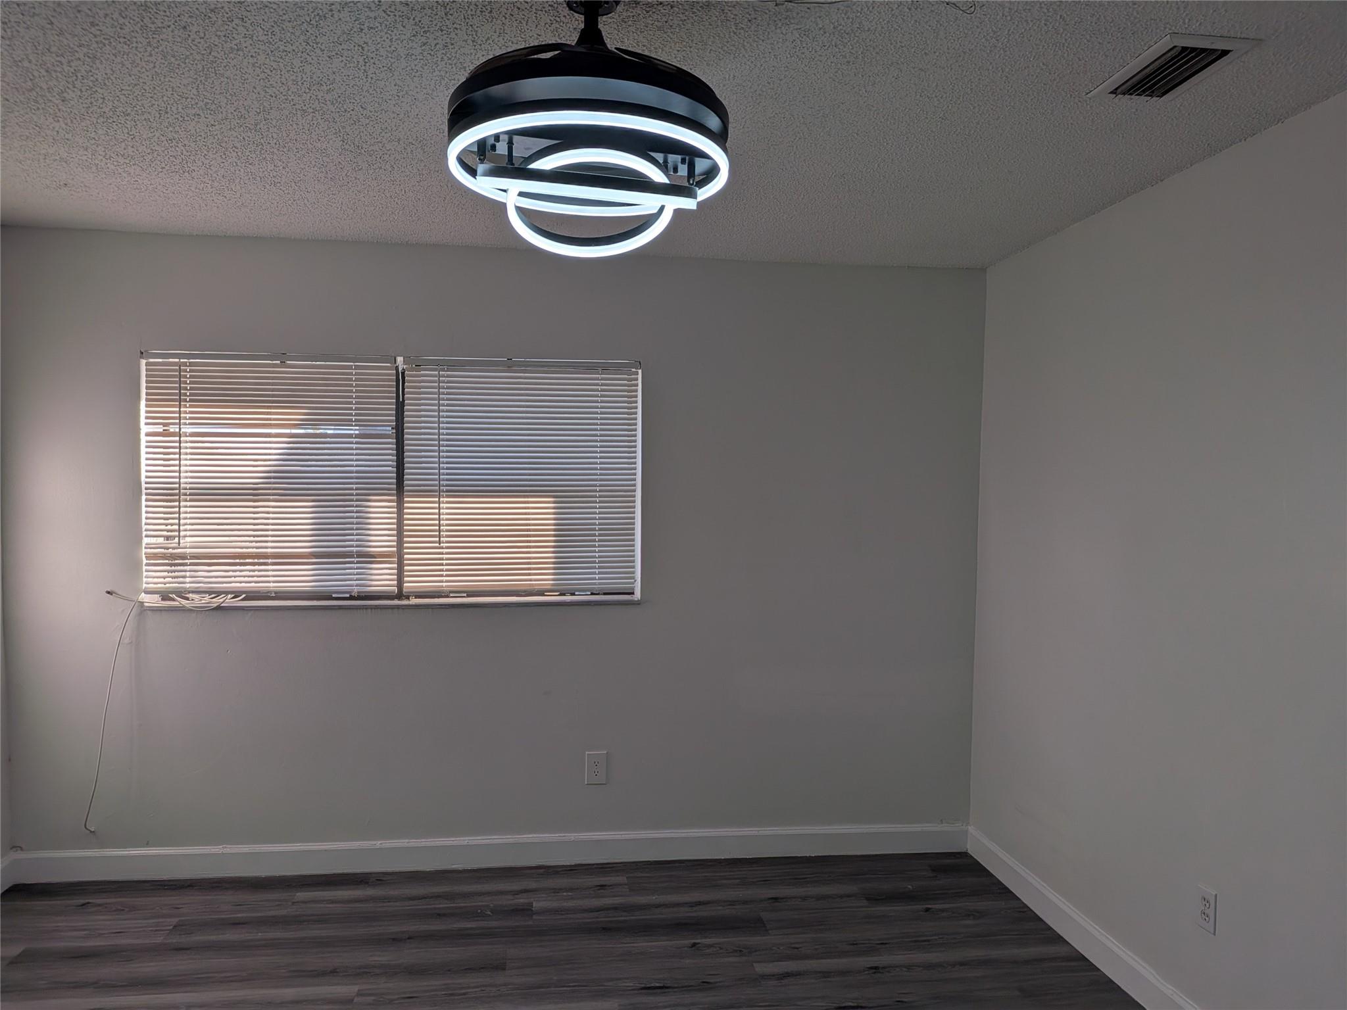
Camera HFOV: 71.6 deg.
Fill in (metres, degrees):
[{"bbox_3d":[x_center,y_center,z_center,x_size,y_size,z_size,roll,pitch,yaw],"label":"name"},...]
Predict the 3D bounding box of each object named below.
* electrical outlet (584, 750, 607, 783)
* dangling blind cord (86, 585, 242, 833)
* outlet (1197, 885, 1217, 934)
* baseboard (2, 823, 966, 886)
[{"bbox_3d":[-0.307,1.057,3.742,0.086,0.132,0.010,1,1,-7],"label":"electrical outlet"},{"bbox_3d":[-1.925,0.784,3.538,0.570,0.915,0.080,1,1,-7],"label":"dangling blind cord"},{"bbox_3d":[1.432,1.091,2.515,0.010,0.116,0.072,1,1,-7],"label":"outlet"},{"bbox_3d":[-0.604,1.377,3.711,3.755,0.122,0.015,1,1,-7],"label":"baseboard"}]

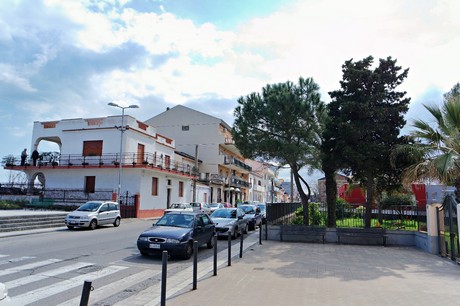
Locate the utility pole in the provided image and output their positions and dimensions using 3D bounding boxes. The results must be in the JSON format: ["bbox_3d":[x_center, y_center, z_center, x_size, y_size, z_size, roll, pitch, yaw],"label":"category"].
[{"bbox_3d":[-4.483,3.394,39.878,0.300,9.000,0.300,-2,-9,14],"label":"utility pole"}]

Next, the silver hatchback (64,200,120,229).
[{"bbox_3d":[-8.303,3.794,18.730,1.580,1.540,3.540,-1,-9,11],"label":"silver hatchback"}]

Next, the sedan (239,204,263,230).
[{"bbox_3d":[1.061,4.365,21.099,1.720,1.500,4.150,-2,-9,14],"label":"sedan"}]

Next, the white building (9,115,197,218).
[{"bbox_3d":[-13.417,2.343,35.550,15.200,9.400,13.700,-2,-9,14],"label":"white building"}]

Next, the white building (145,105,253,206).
[{"bbox_3d":[-5.490,2.431,63.985,16.400,18.300,23.700,-2,-9,14],"label":"white building"}]

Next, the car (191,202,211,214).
[{"bbox_3d":[-3.472,6.669,36.352,1.630,1.480,3.800,-2,-9,14],"label":"car"}]

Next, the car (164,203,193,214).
[{"bbox_3d":[-5.022,5.770,30.626,1.600,1.430,3.750,-2,-9,14],"label":"car"}]

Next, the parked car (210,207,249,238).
[{"bbox_3d":[-0.134,3.652,16.453,1.670,1.430,3.900,-2,-9,14],"label":"parked car"}]

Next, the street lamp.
[{"bbox_3d":[-8.652,0.633,24.332,2.400,9.400,0.400,3,-9,-18],"label":"street lamp"}]

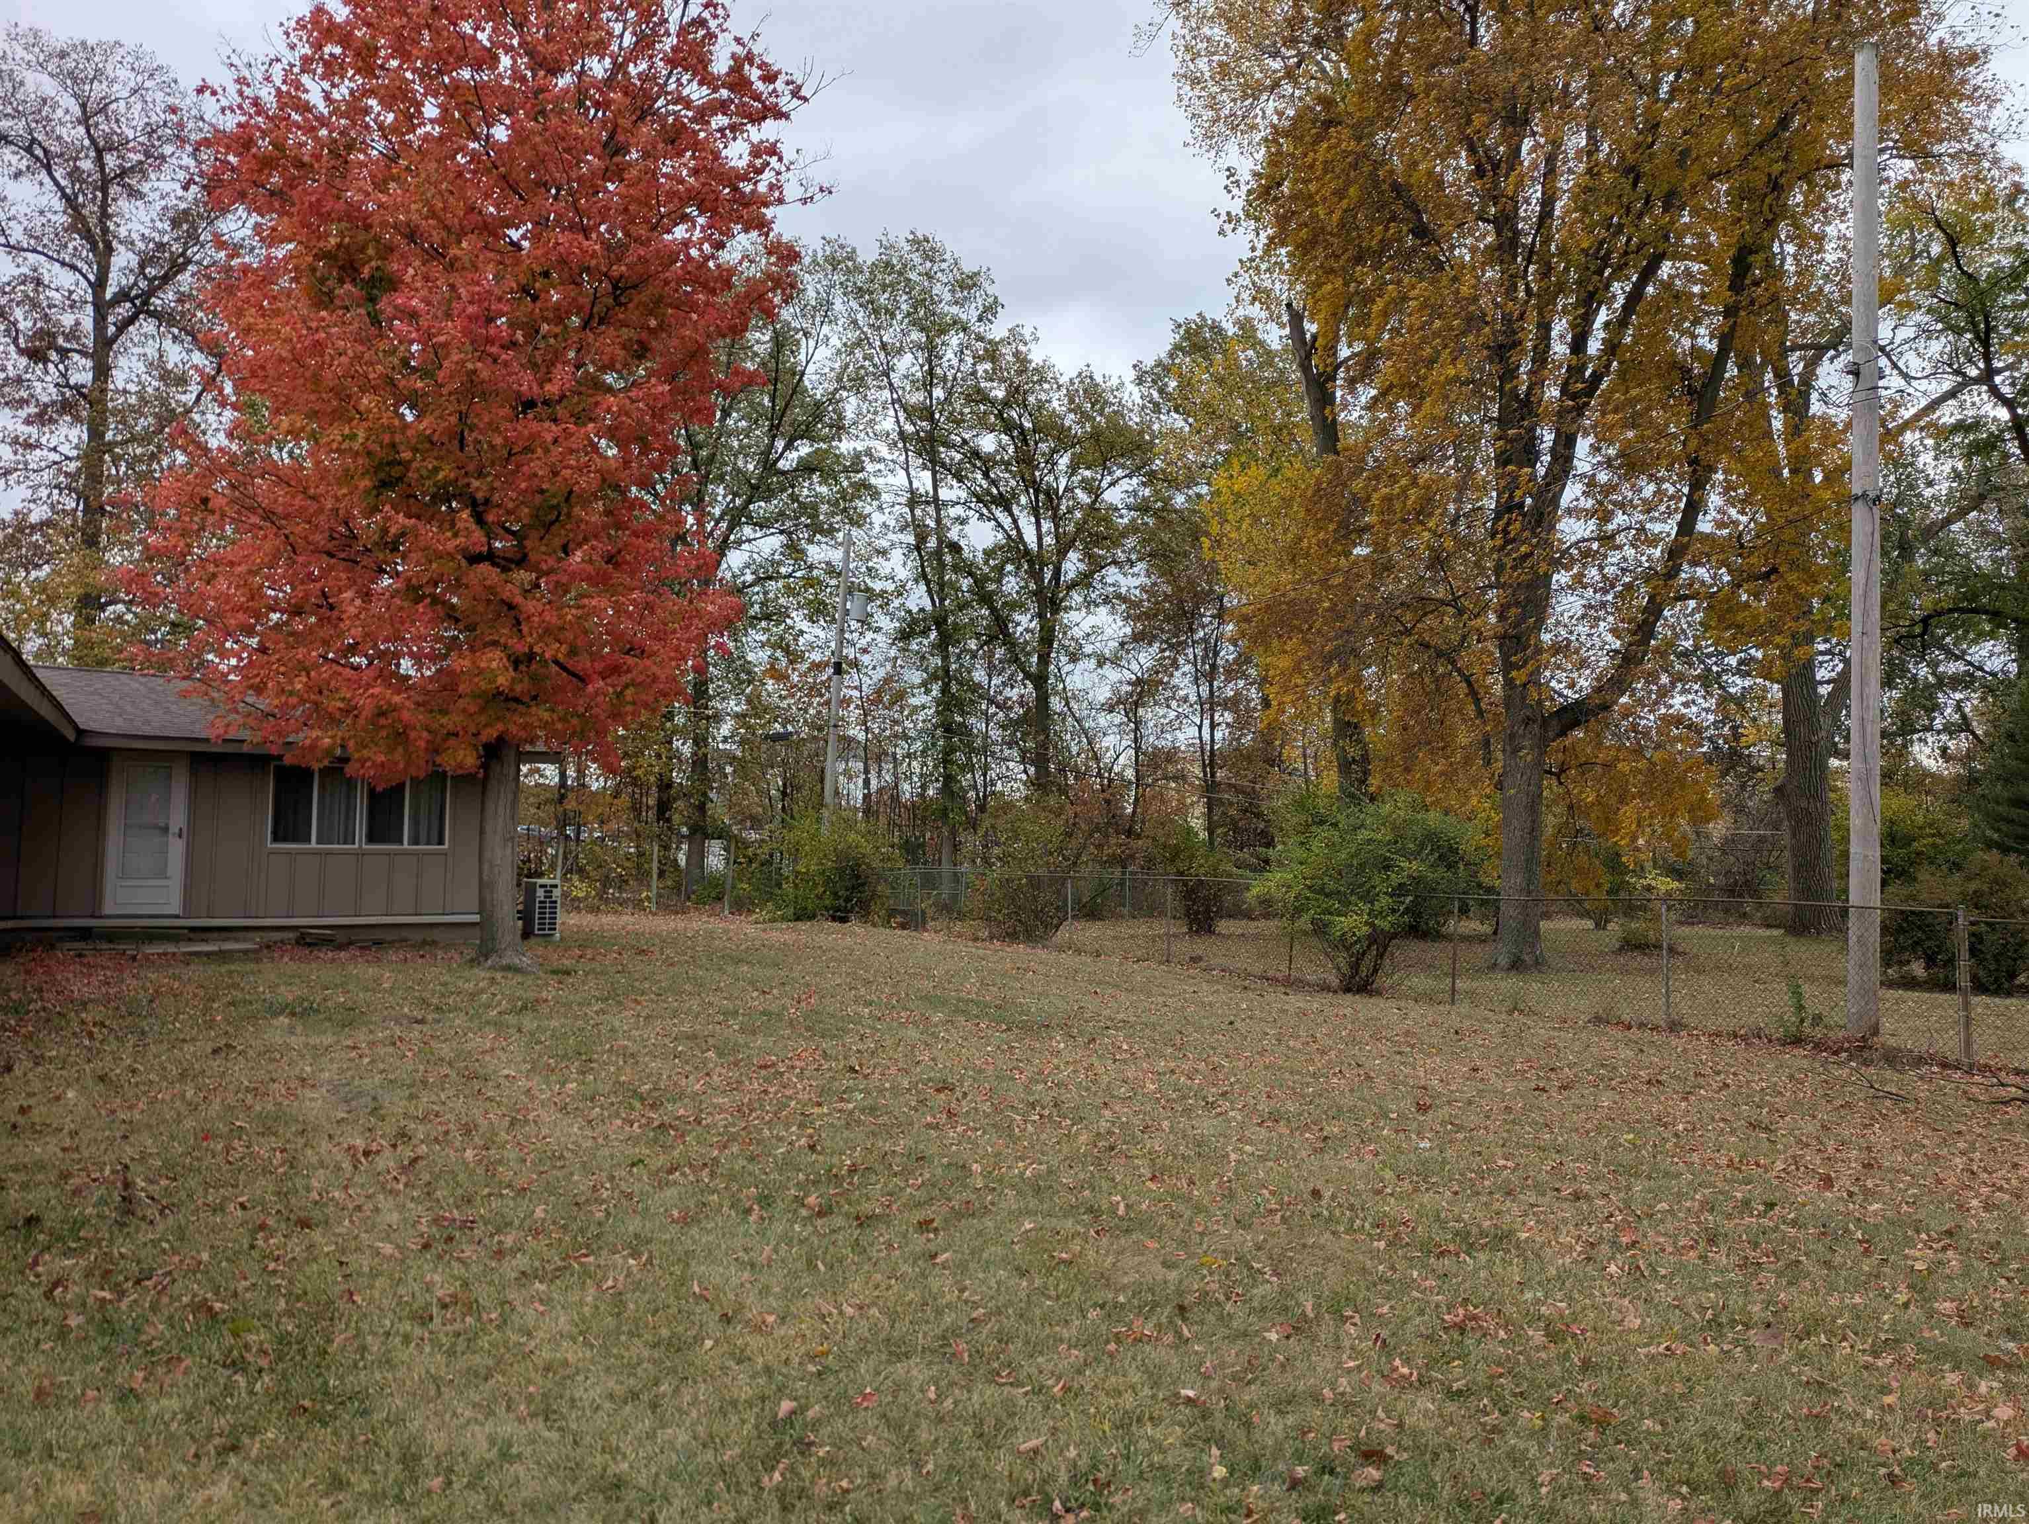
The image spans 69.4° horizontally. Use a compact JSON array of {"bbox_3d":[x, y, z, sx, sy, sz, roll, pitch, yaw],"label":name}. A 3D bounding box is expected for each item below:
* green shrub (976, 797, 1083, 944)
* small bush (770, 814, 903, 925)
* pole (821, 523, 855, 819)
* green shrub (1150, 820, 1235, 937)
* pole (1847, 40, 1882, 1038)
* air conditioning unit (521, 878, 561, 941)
[{"bbox_3d":[0.257,1.956,26.400,1.800,2.500,1.800,0,-3,0],"label":"green shrub"},{"bbox_3d":[-3.807,2.303,31.300,2.700,2.300,2.400,0,-3,0],"label":"small bush"},{"bbox_3d":[-4.954,-1.260,40.305,0.290,10.349,0.290,4,-3,0],"label":"pole"},{"bbox_3d":[3.669,2.393,30.300,1.650,2.300,1.600,0,-3,0],"label":"green shrub"},{"bbox_3d":[7.790,-2.117,13.421,0.290,9.208,0.290,2,-3,0],"label":"pole"},{"bbox_3d":[-7.293,2.274,22.600,0.380,0.880,0.900,3,-4,-31],"label":"air conditioning unit"}]

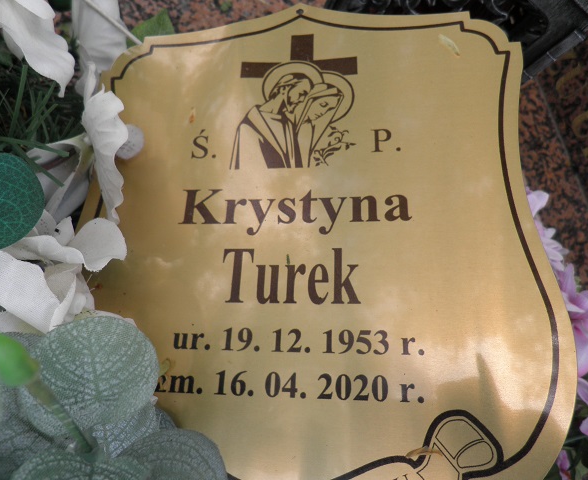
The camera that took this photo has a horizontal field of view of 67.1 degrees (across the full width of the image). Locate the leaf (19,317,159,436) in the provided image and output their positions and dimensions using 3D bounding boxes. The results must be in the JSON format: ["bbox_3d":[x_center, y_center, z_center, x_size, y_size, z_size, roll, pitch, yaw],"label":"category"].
[{"bbox_3d":[-0.071,0.047,0.153,0.047,0.012,0.041,0,71,-2],"label":"leaf"}]

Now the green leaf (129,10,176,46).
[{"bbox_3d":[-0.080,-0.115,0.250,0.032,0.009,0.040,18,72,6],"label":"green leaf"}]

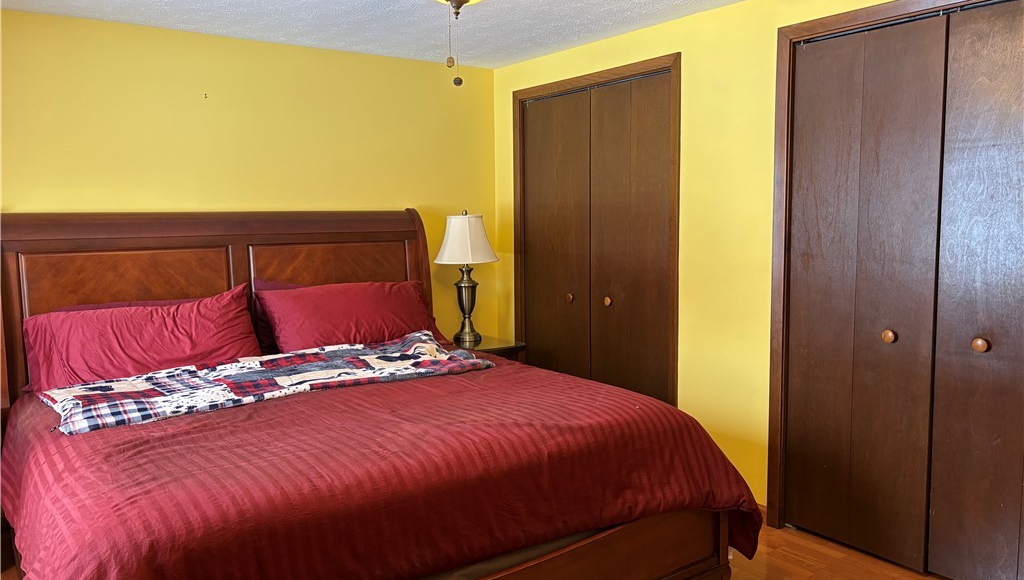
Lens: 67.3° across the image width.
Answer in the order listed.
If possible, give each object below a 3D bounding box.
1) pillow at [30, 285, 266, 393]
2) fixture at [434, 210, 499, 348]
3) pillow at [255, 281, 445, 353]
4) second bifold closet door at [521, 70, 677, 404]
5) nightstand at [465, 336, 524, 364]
[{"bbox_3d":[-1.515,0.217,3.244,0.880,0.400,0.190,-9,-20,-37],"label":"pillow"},{"bbox_3d":[-0.268,-0.074,4.497,0.380,0.780,0.380,-1,6,0],"label":"fixture"},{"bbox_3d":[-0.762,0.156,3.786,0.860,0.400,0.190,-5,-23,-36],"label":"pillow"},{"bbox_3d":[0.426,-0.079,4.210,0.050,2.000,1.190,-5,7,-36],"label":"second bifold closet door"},{"bbox_3d":[-0.248,0.619,4.549,0.520,0.620,0.440,-5,7,-36],"label":"nightstand"}]

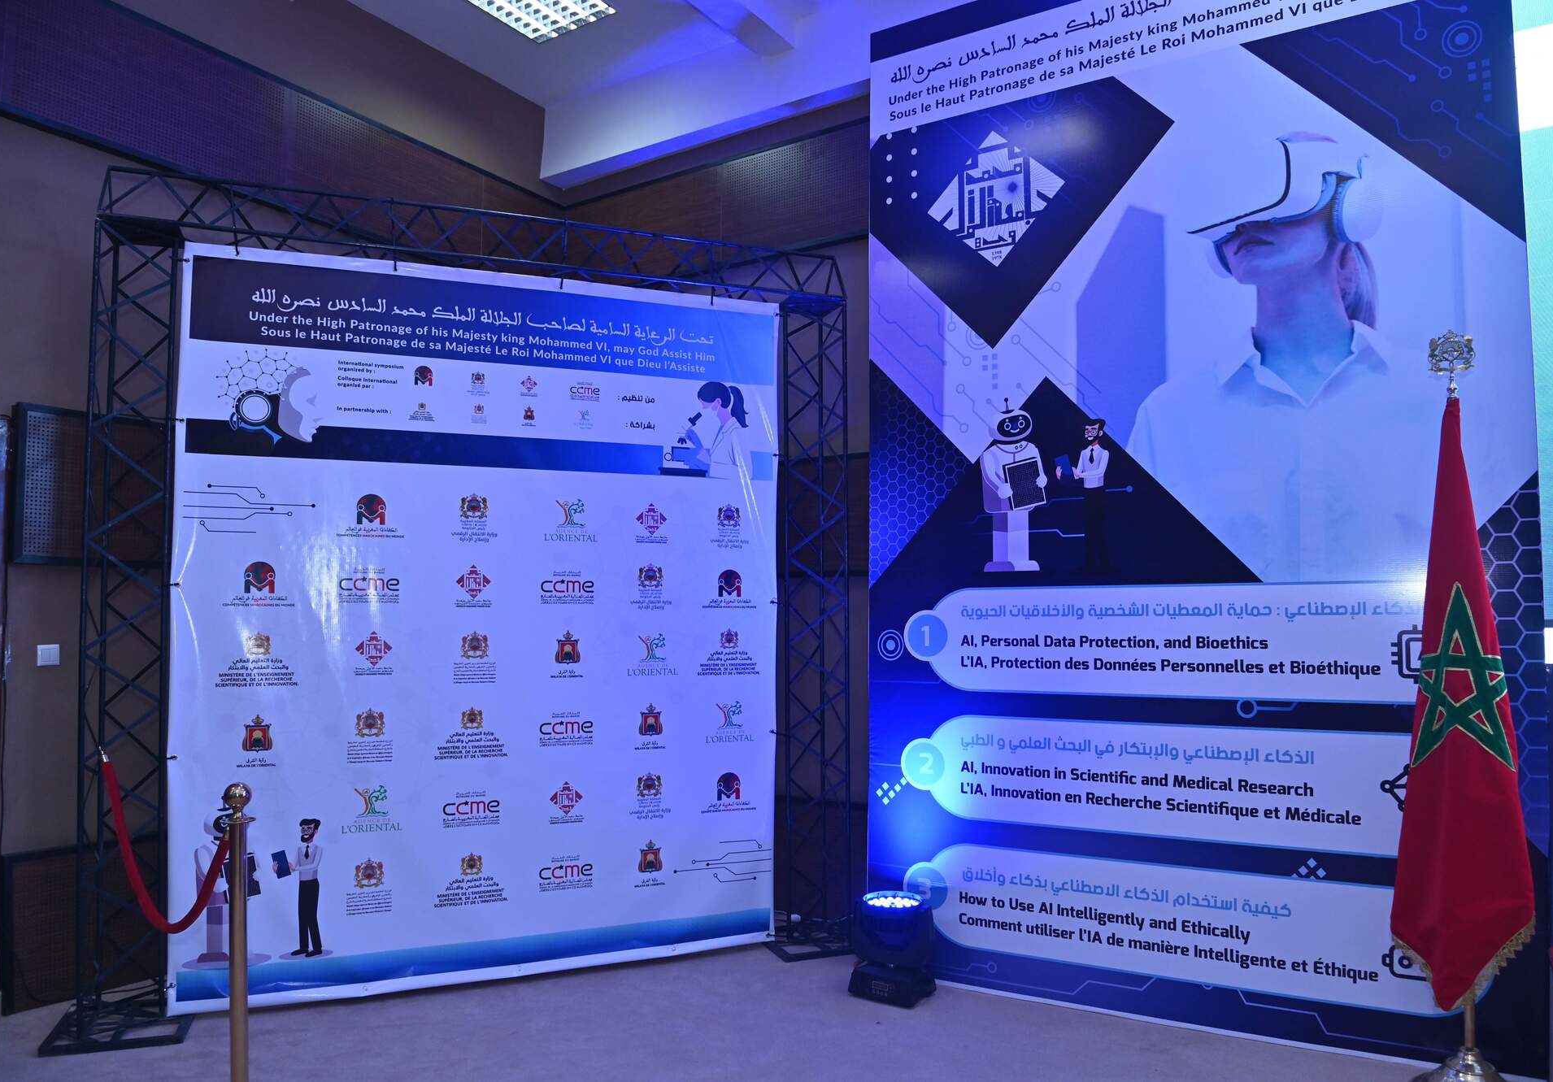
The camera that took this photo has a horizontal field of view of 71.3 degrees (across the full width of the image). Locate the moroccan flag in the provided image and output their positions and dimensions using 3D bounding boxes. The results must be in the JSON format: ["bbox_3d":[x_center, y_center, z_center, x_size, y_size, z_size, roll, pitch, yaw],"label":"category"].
[{"bbox_3d":[2.126,0.484,3.389,0.370,1.860,0.250,-2,-4,30],"label":"moroccan flag"}]

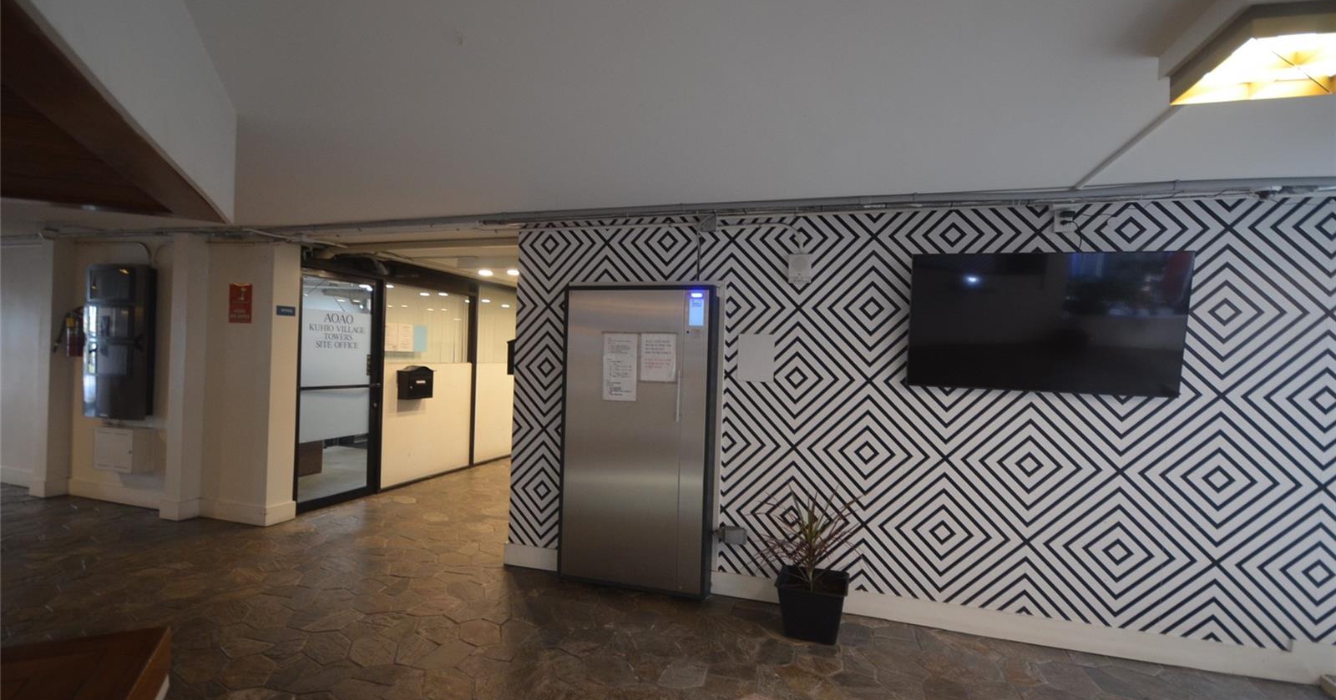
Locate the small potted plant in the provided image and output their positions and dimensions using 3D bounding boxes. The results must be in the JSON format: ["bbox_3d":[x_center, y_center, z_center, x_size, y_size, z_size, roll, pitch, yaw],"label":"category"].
[{"bbox_3d":[0.713,1.105,3.118,0.560,0.740,0.500,2,1,17],"label":"small potted plant"}]

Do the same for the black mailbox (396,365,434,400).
[{"bbox_3d":[-2.534,0.332,5.968,0.125,0.330,0.360,2,1,19],"label":"black mailbox"}]

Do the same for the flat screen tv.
[{"bbox_3d":[1.898,-0.139,3.030,1.232,0.705,0.065,2,8,17],"label":"flat screen tv"}]

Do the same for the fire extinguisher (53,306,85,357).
[{"bbox_3d":[-5.054,-0.162,5.056,0.230,0.450,0.165,2,1,17],"label":"fire extinguisher"}]

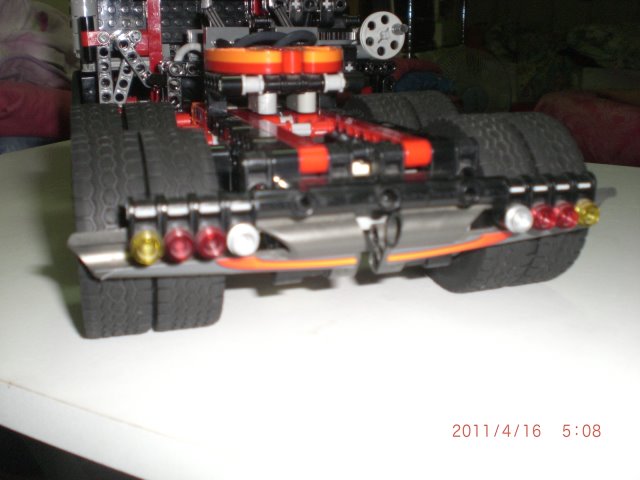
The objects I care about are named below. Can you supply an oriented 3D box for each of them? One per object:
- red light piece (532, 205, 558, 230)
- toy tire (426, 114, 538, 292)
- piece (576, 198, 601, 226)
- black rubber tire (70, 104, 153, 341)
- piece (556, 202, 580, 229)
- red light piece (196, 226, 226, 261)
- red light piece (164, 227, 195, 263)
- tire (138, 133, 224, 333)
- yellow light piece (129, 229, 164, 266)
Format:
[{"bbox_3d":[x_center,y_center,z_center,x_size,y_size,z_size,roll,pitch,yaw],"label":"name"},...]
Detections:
[{"bbox_3d":[0.065,-0.007,0.204,0.008,0.008,0.005,-6,11,-16],"label":"red light piece"},{"bbox_3d":[0.053,-0.013,0.254,0.019,0.062,0.062,-6,19,-16],"label":"toy tire"},{"bbox_3d":[0.080,-0.008,0.209,0.008,0.008,0.005,-6,11,-16],"label":"piece"},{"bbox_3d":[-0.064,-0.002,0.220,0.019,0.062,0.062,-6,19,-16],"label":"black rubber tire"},{"bbox_3d":[0.073,-0.007,0.206,0.008,0.008,0.005,-6,11,-16],"label":"piece"},{"bbox_3d":[-0.027,0.001,0.177,0.008,0.008,0.005,-6,11,-16],"label":"red light piece"},{"bbox_3d":[-0.035,0.001,0.174,0.008,0.008,0.005,-6,11,-16],"label":"red light piece"},{"bbox_3d":[-0.045,-0.004,0.226,0.019,0.062,0.062,-6,19,-16],"label":"tire"},{"bbox_3d":[-0.042,0.002,0.172,0.008,0.008,0.005,-6,11,-16],"label":"yellow light piece"}]

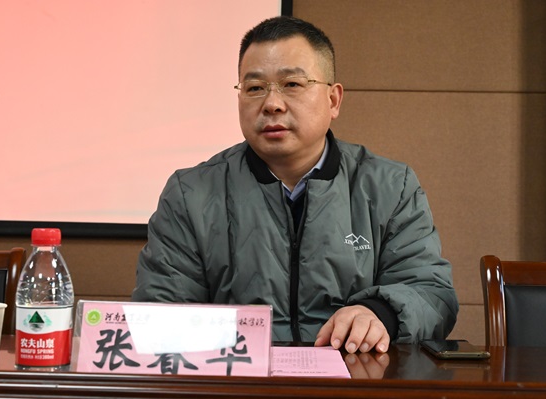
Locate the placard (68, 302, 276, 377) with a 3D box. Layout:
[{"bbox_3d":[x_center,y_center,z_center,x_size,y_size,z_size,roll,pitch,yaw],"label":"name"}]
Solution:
[{"bbox_3d":[-0.102,0.155,0.935,0.202,0.097,0.055,1,-3,4],"label":"placard"}]

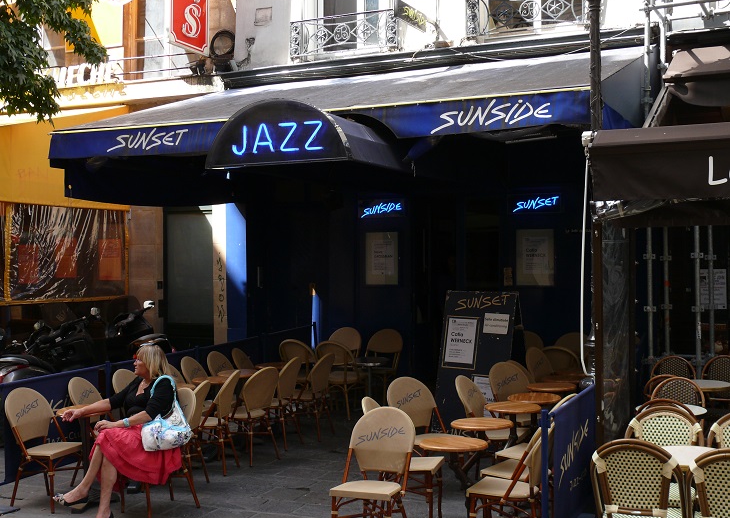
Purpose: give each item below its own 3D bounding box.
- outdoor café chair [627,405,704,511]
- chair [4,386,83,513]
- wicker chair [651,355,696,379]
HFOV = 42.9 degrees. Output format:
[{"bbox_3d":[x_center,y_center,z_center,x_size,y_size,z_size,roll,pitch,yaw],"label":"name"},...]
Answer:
[{"bbox_3d":[1.840,1.402,5.739,0.520,0.900,0.560,0,-1,21],"label":"outdoor café chair"},{"bbox_3d":[-2.486,1.473,7.275,0.520,0.900,0.470,0,-1,26],"label":"chair"},{"bbox_3d":[2.935,1.395,8.890,0.490,0.880,0.550,0,0,22],"label":"wicker chair"}]

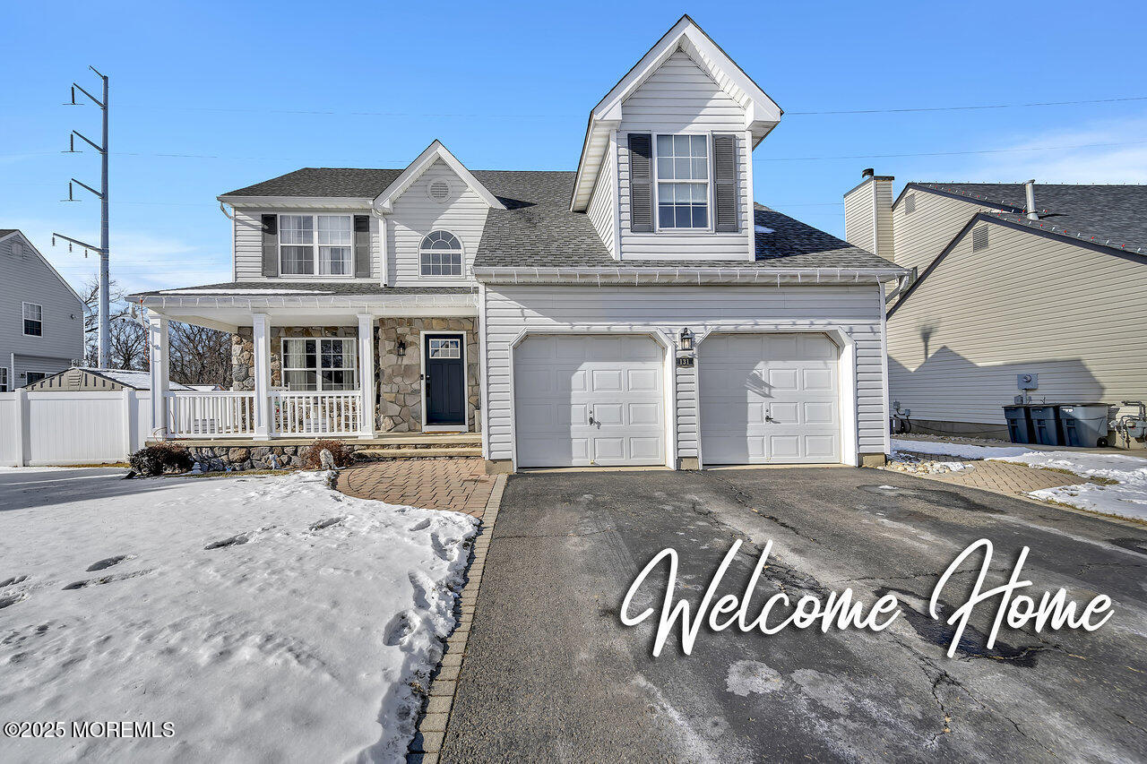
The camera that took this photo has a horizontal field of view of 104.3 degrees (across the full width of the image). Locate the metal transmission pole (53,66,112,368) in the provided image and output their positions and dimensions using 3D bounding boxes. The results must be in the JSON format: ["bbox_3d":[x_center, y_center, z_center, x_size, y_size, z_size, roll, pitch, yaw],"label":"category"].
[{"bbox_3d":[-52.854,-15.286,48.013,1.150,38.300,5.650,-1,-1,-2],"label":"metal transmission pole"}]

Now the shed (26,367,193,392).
[{"bbox_3d":[-13.123,0.880,12.691,3.050,2.400,2.050,-1,-2,-3],"label":"shed"}]

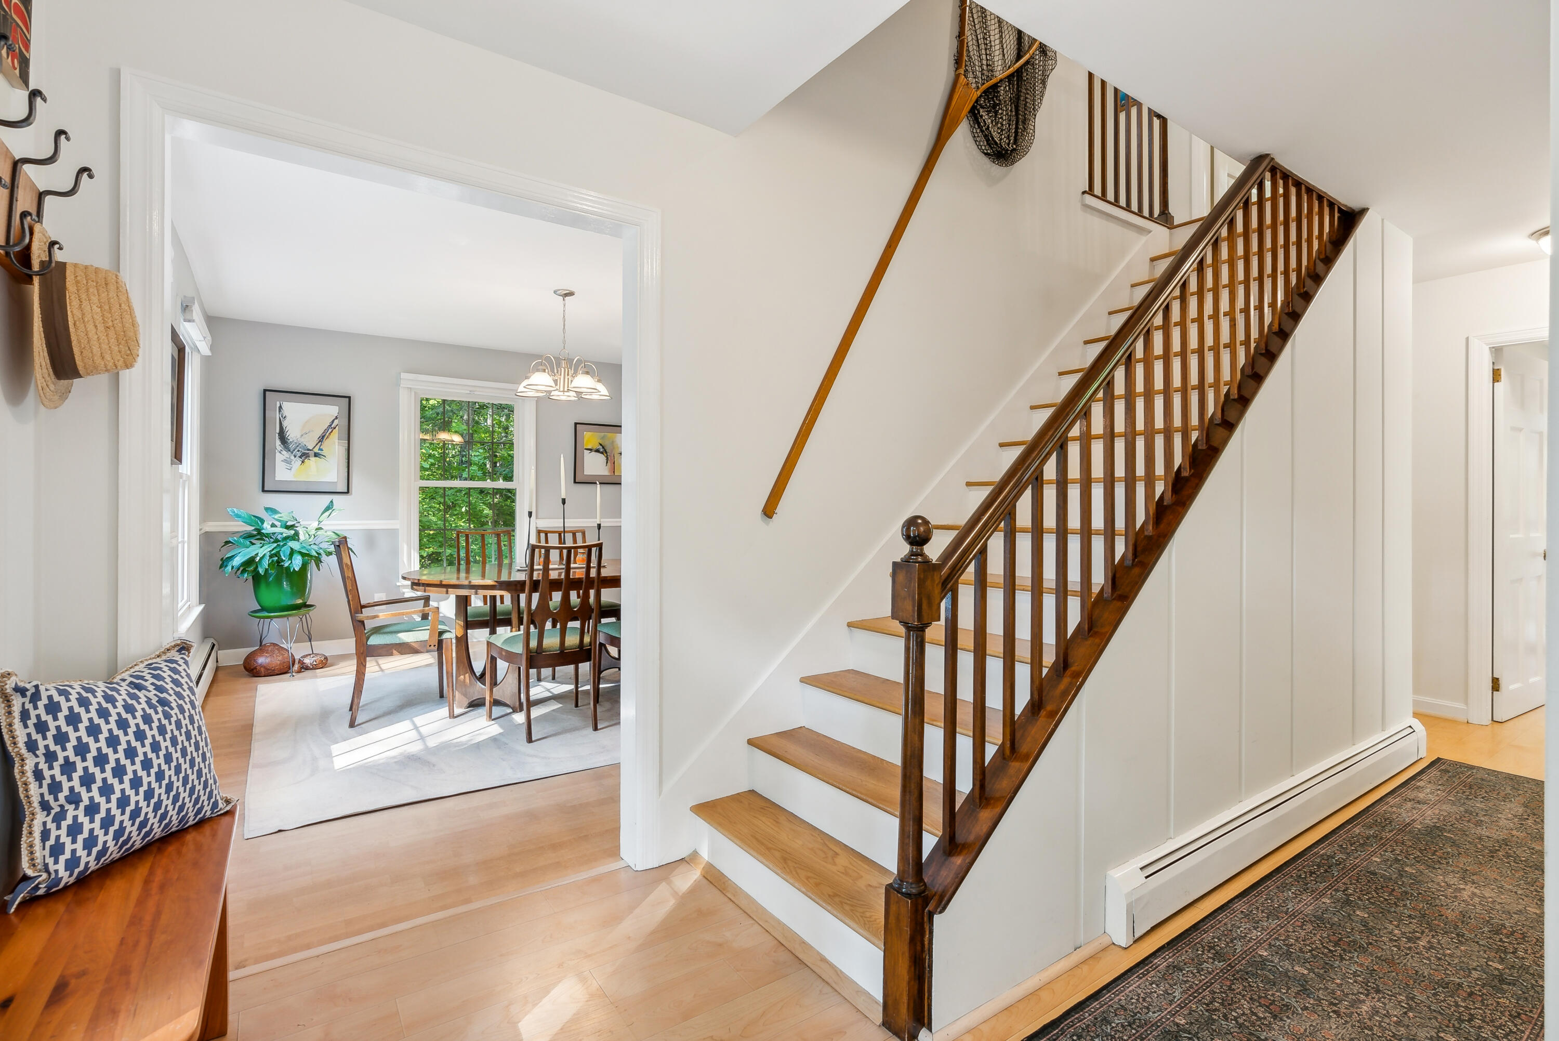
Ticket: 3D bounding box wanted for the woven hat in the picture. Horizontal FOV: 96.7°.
[{"bbox_3d":[-1.075,-0.318,1.091,0.100,0.282,0.244,0,0,-35],"label":"woven hat"}]

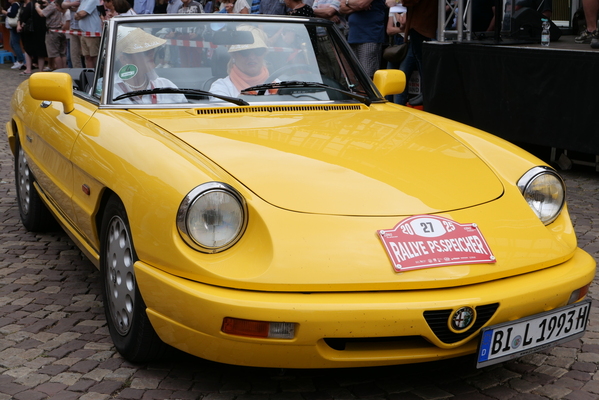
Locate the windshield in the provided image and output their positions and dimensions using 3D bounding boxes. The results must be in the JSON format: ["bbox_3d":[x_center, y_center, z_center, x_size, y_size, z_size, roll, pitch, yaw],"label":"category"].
[{"bbox_3d":[-0.244,-0.608,4.491,1.280,0.470,0.120,-3,-30,-24],"label":"windshield"}]

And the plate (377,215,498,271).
[{"bbox_3d":[0.427,0.136,3.230,0.360,0.015,0.200,-3,52,-24],"label":"plate"}]

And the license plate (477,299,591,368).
[{"bbox_3d":[0.751,0.422,3.280,0.528,0.127,0.018,-8,21,-37],"label":"license plate"}]

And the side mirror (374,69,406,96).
[{"bbox_3d":[0.427,-0.551,4.925,0.172,0.147,0.092,-3,11,-24],"label":"side mirror"}]

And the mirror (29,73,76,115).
[{"bbox_3d":[-1.030,-0.453,4.334,0.175,0.152,0.095,-3,11,-24],"label":"mirror"}]

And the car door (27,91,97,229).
[{"bbox_3d":[-1.039,-0.191,4.513,0.155,0.530,1.000,-3,11,-24],"label":"car door"}]

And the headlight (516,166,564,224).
[{"bbox_3d":[0.837,-0.015,3.613,0.205,0.205,0.120,-3,11,-24],"label":"headlight"}]

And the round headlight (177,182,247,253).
[{"bbox_3d":[-0.273,0.047,3.127,0.205,0.205,0.120,-3,11,-24],"label":"round headlight"}]

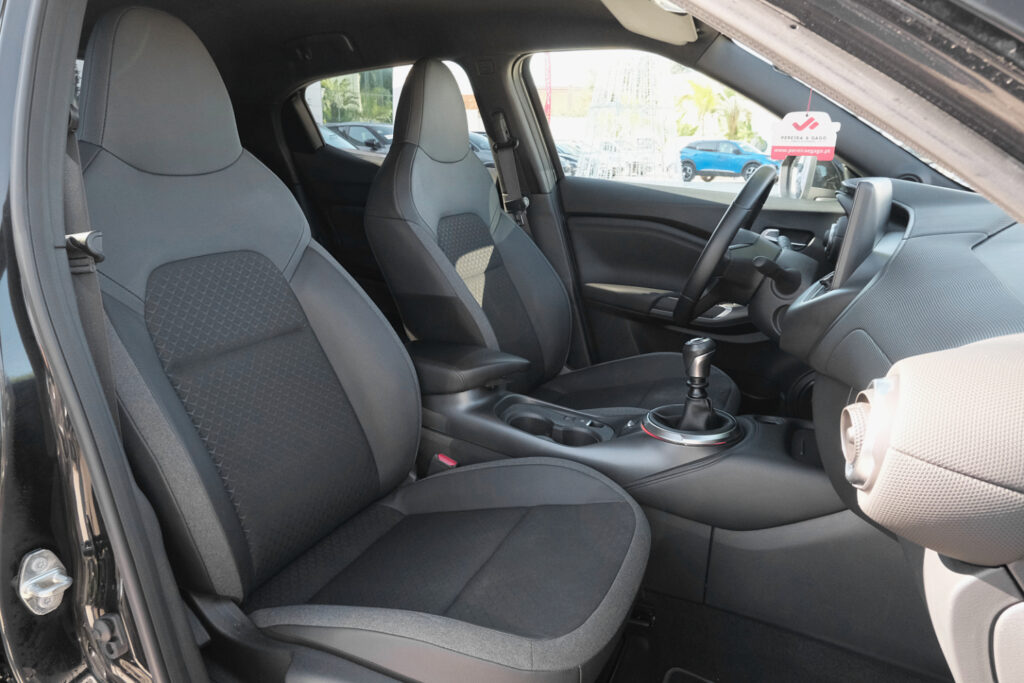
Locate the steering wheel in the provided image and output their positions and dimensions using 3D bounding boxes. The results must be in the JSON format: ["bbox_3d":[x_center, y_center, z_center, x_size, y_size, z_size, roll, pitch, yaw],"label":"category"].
[{"bbox_3d":[0.466,-0.184,1.367,0.092,0.364,0.369,32,28,17],"label":"steering wheel"}]

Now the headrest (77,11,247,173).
[{"bbox_3d":[-0.553,-0.381,1.006,0.113,0.246,0.256,-8,10,31],"label":"headrest"}]

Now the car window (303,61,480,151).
[{"bbox_3d":[-0.369,-0.695,2.039,0.687,0.297,0.061,9,33,27],"label":"car window"}]

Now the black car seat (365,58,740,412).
[{"bbox_3d":[0.108,-0.177,1.569,0.902,0.953,0.512,9,18,27],"label":"black car seat"}]

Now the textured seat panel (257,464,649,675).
[{"bbox_3d":[-0.065,0.330,0.942,0.502,0.164,0.487,1,15,29],"label":"textured seat panel"}]

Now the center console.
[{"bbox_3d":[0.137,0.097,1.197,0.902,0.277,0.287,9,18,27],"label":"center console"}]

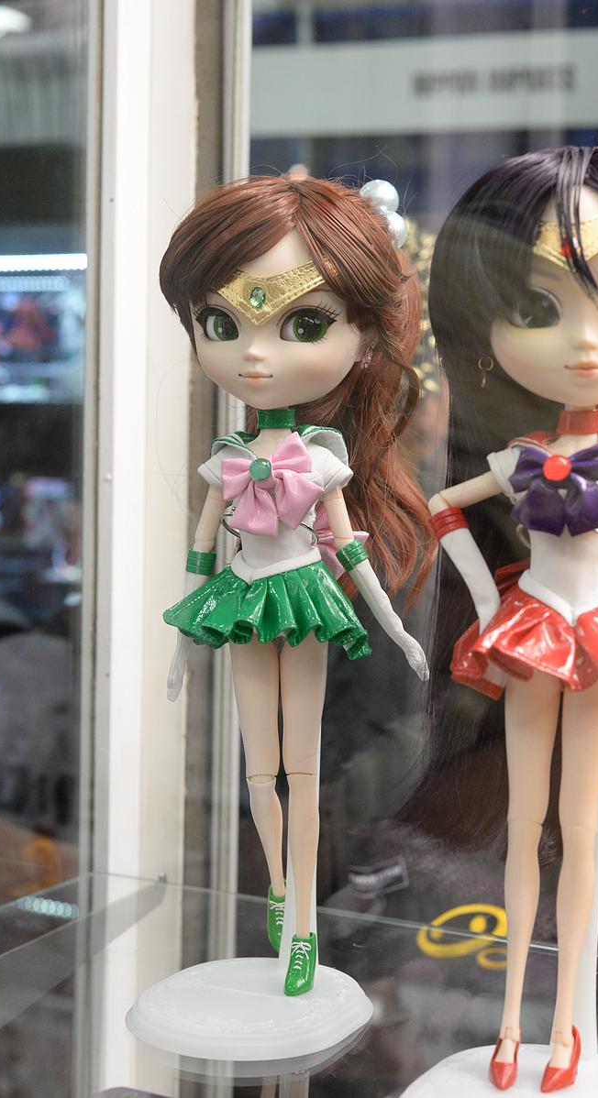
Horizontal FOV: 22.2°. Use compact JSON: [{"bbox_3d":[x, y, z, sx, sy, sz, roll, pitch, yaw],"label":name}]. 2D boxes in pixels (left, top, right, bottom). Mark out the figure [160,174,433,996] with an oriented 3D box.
[{"bbox_3d":[0.001,0.014,0.593,0.113,0.314,0.102,3,4,24],"label":"figure"}]

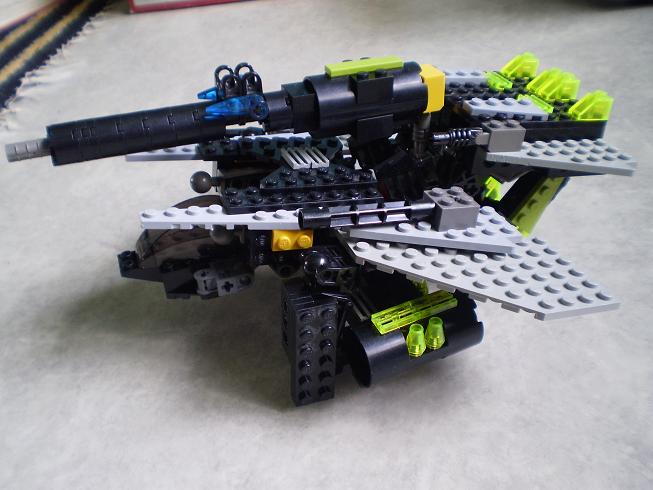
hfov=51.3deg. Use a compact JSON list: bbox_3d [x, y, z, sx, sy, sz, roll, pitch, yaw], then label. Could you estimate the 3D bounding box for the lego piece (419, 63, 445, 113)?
[{"bbox_3d":[0.044,-0.068,0.297,0.012,0.016,0.016,-12,33,-13],"label":"lego piece"}]

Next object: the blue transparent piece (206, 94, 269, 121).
[{"bbox_3d":[-0.036,-0.054,0.271,0.025,0.009,0.008,-7,33,-18],"label":"blue transparent piece"}]

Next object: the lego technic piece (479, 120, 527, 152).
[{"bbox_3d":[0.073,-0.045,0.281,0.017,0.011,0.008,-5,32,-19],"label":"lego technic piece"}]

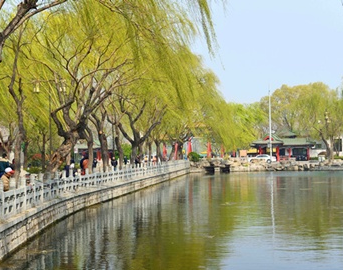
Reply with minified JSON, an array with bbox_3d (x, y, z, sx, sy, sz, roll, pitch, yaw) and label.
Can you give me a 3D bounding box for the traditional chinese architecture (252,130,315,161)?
[{"bbox_3d":[19.454,1.893,138.000,11.300,5.500,8.000,-1,-1,6],"label":"traditional chinese architecture"}]

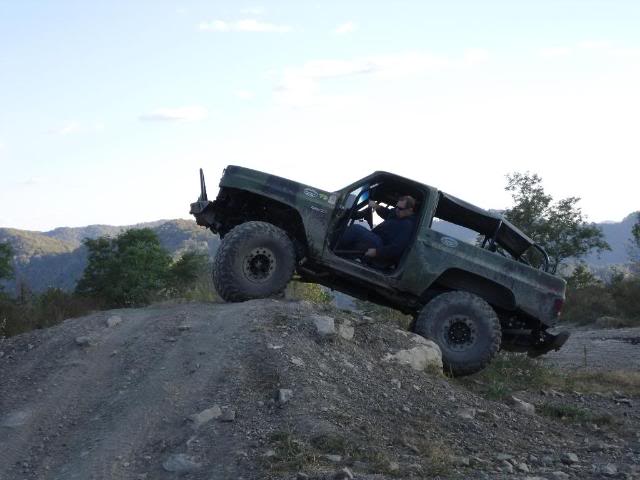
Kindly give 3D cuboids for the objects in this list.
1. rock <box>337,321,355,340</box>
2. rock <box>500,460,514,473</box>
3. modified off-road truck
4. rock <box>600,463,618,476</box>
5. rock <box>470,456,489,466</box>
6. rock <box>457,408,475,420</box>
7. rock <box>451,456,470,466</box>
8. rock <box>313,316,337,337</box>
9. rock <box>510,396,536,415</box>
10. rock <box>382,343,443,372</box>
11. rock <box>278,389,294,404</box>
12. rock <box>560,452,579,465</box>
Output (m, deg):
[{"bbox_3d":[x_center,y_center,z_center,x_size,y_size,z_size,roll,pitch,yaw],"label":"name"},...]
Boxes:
[{"bbox_3d":[0.277,0.983,13.047,0.195,0.201,0.156,0,-1,0],"label":"rock"},{"bbox_3d":[1.265,1.528,8.107,0.094,0.073,0.075,0,-1,0],"label":"rock"},{"bbox_3d":[0.852,0.217,15.436,5.040,2.150,2.100,19,4,12],"label":"modified off-road truck"},{"bbox_3d":[1.920,1.522,7.969,0.119,0.083,0.095,0,-1,0],"label":"rock"},{"bbox_3d":[1.132,1.572,8.531,0.127,0.060,0.102,0,-1,0],"label":"rock"},{"bbox_3d":[1.359,1.618,11.144,0.185,0.096,0.148,0,-1,0],"label":"rock"},{"bbox_3d":[1.004,1.572,8.531,0.127,0.060,0.102,0,-1,0],"label":"rock"},{"bbox_3d":[0.049,0.936,13.163,0.262,0.219,0.209,0,-1,0],"label":"rock"},{"bbox_3d":[1.889,1.536,11.158,0.240,0.147,0.192,0,-1,0],"label":"rock"},{"bbox_3d":[1.044,1.326,13.561,0.669,0.281,0.535,0,-1,0],"label":"rock"},{"bbox_3d":[-0.294,1.372,10.534,0.140,0.129,0.112,0,-1,0],"label":"rock"},{"bbox_3d":[1.748,1.531,8.420,0.126,0.074,0.101,0,-1,0],"label":"rock"}]

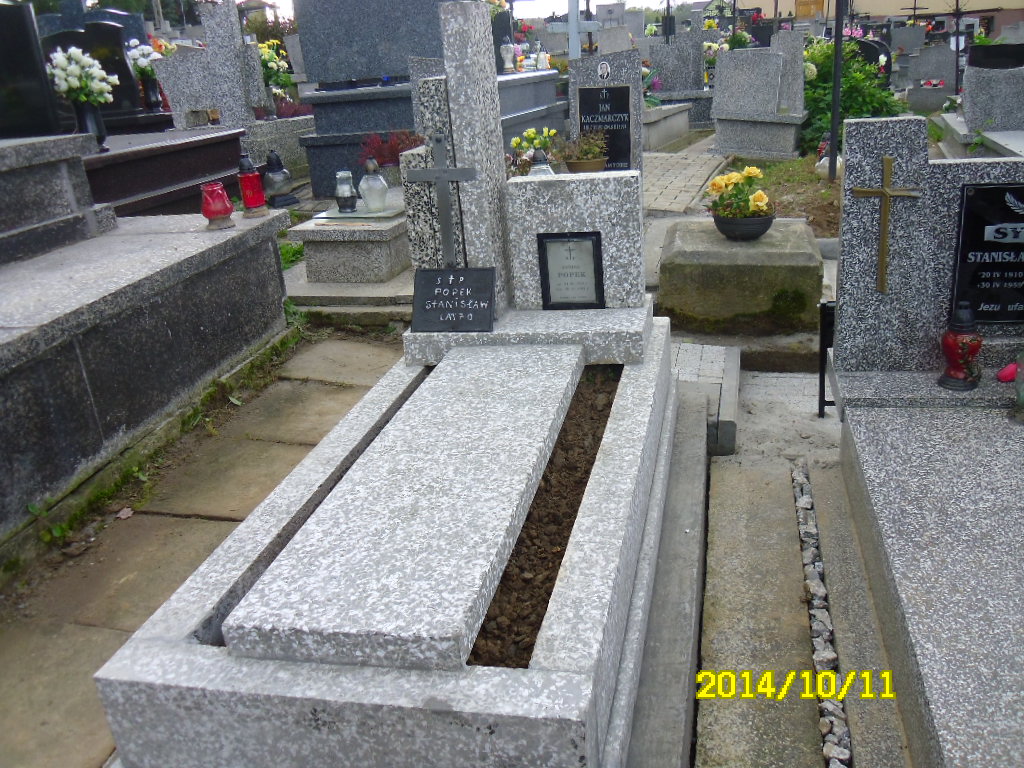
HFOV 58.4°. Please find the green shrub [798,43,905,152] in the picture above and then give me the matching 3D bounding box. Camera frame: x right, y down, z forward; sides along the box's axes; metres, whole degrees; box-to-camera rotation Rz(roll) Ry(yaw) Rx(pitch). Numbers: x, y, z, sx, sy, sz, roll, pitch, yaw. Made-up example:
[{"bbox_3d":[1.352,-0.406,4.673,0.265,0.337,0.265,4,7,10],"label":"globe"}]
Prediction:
[{"bbox_3d":[2.949,-2.523,7.941,0.920,0.820,0.820,3,22,20],"label":"green shrub"}]

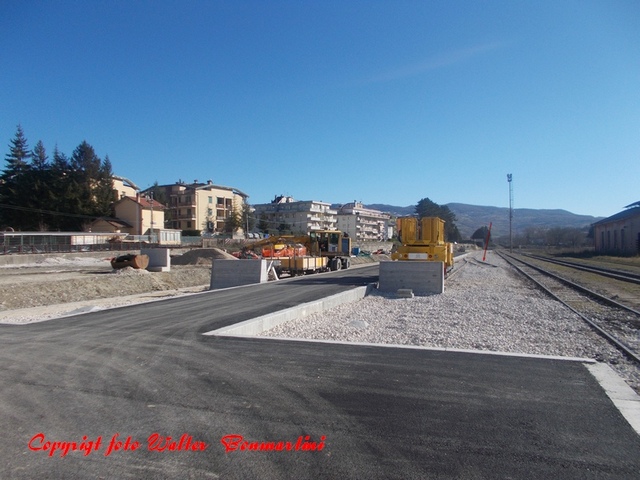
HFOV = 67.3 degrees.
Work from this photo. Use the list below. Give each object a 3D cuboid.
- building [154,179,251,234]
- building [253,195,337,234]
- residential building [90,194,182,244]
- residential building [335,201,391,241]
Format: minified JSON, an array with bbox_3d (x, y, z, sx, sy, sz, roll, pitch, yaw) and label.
[{"bbox_3d":[-31.900,-8.170,126.040,19.300,13.300,18.100,0,-1,34],"label":"building"},{"bbox_3d":[-8.640,-8.310,180.790,24.500,15.600,21.000,0,-1,32],"label":"building"},{"bbox_3d":[-34.130,-3.570,89.110,12.400,9.000,9.800,0,-1,25],"label":"residential building"},{"bbox_3d":[17.840,-7.190,209.310,13.000,15.500,34.700,0,-1,29],"label":"residential building"}]

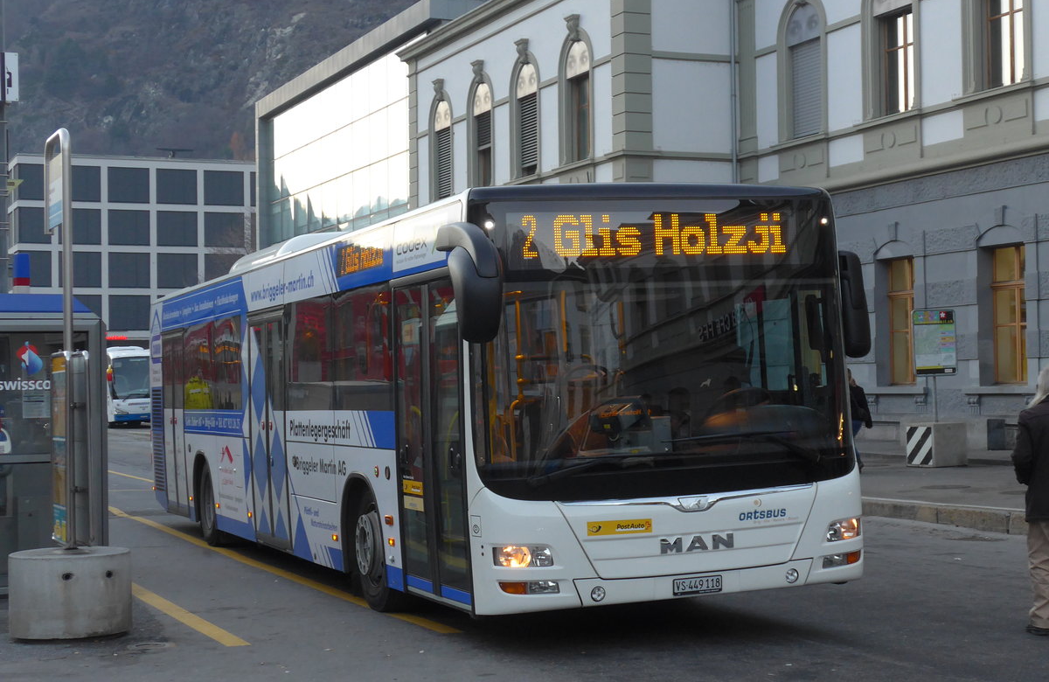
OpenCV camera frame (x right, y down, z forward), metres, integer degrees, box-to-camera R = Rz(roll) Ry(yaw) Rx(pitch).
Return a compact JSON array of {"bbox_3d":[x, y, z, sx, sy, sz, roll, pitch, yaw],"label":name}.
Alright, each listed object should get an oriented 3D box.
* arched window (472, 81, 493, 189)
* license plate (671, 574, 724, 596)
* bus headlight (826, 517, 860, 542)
[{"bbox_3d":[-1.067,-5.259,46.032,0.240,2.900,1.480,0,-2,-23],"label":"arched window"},{"bbox_3d":[1.002,1.407,10.294,0.310,0.090,0.015,-2,-1,-21],"label":"license plate"},{"bbox_3d":[1.922,1.141,10.757,0.310,0.120,0.150,-2,-1,-21],"label":"bus headlight"}]

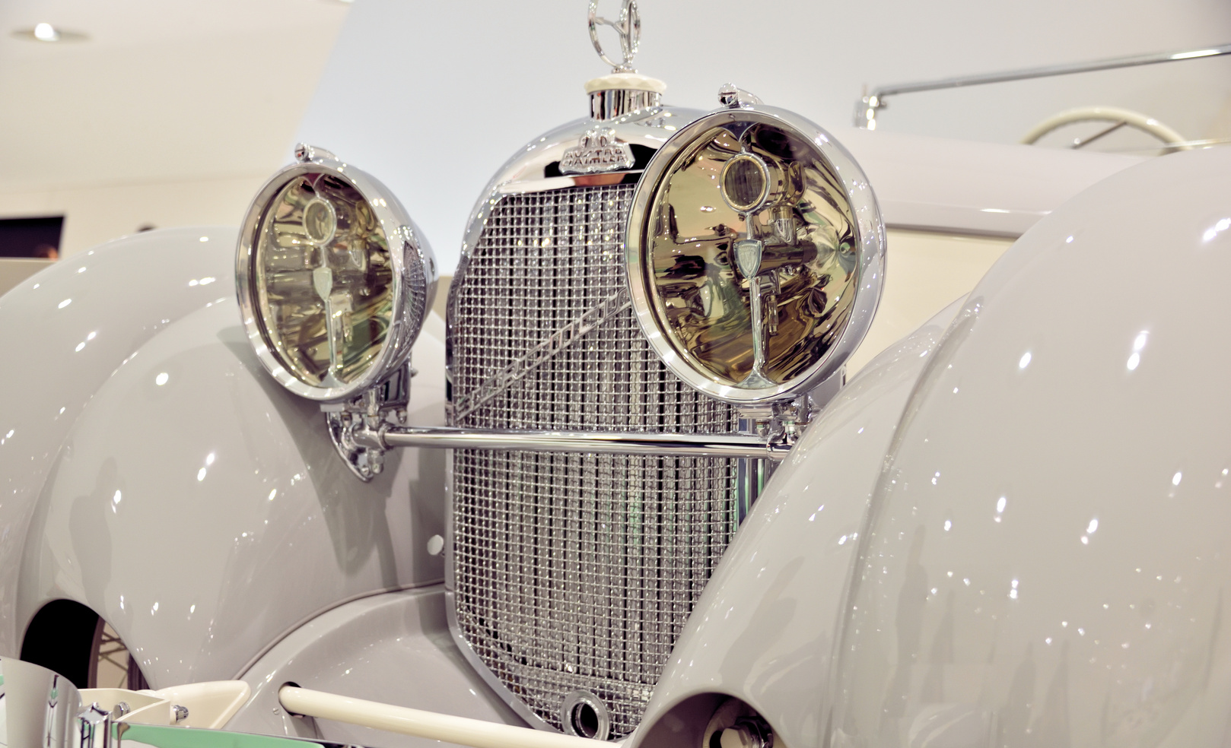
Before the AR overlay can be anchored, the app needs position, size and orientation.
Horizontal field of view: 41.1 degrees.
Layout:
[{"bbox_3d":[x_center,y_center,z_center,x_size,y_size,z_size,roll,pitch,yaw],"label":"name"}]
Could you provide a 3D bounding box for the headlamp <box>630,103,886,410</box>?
[{"bbox_3d":[0.170,-0.118,1.606,0.284,0.284,0.186,0,6,39],"label":"headlamp"}]

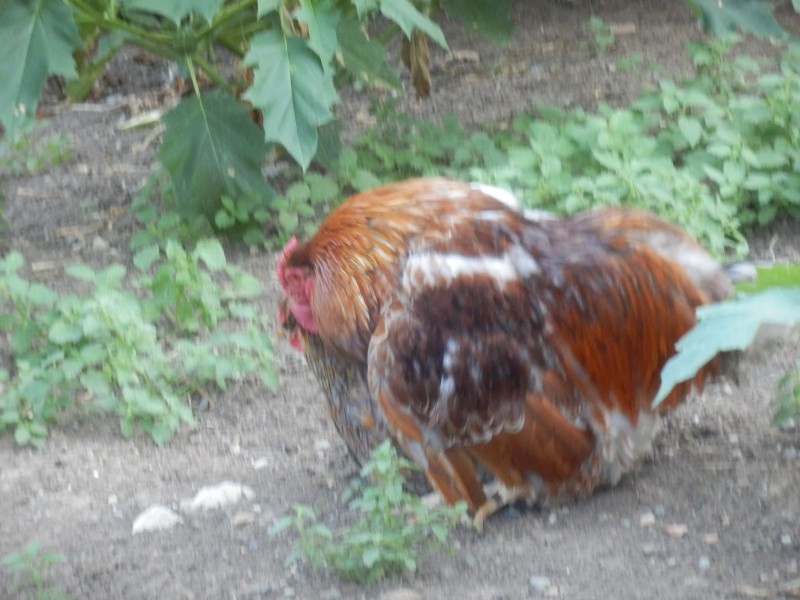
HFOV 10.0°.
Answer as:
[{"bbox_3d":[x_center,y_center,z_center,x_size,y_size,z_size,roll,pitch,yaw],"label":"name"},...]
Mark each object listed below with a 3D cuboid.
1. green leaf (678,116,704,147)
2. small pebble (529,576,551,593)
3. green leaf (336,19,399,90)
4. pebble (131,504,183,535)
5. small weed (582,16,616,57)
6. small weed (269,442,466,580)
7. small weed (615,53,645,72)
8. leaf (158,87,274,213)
[{"bbox_3d":[0.330,-0.192,5.200,0.027,0.032,0.016,0,18,0],"label":"green leaf"},{"bbox_3d":[0.124,0.254,4.080,0.019,0.012,0.017,0,18,0],"label":"small pebble"},{"bbox_3d":[-0.036,-0.285,5.250,0.080,0.085,0.045,0,18,0],"label":"green leaf"},{"bbox_3d":[-0.224,0.203,4.230,0.046,0.022,0.034,0,18,0],"label":"pebble"},{"bbox_3d":[0.253,-0.335,5.810,0.043,0.045,0.038,0,18,0],"label":"small weed"},{"bbox_3d":[-0.029,0.192,4.150,0.175,0.115,0.140,0,18,0],"label":"small weed"},{"bbox_3d":[0.288,-0.298,5.740,0.037,0.020,0.033,0,18,0],"label":"small weed"},{"bbox_3d":[-0.204,-0.162,5.070,0.125,0.140,0.060,0,18,0],"label":"leaf"}]

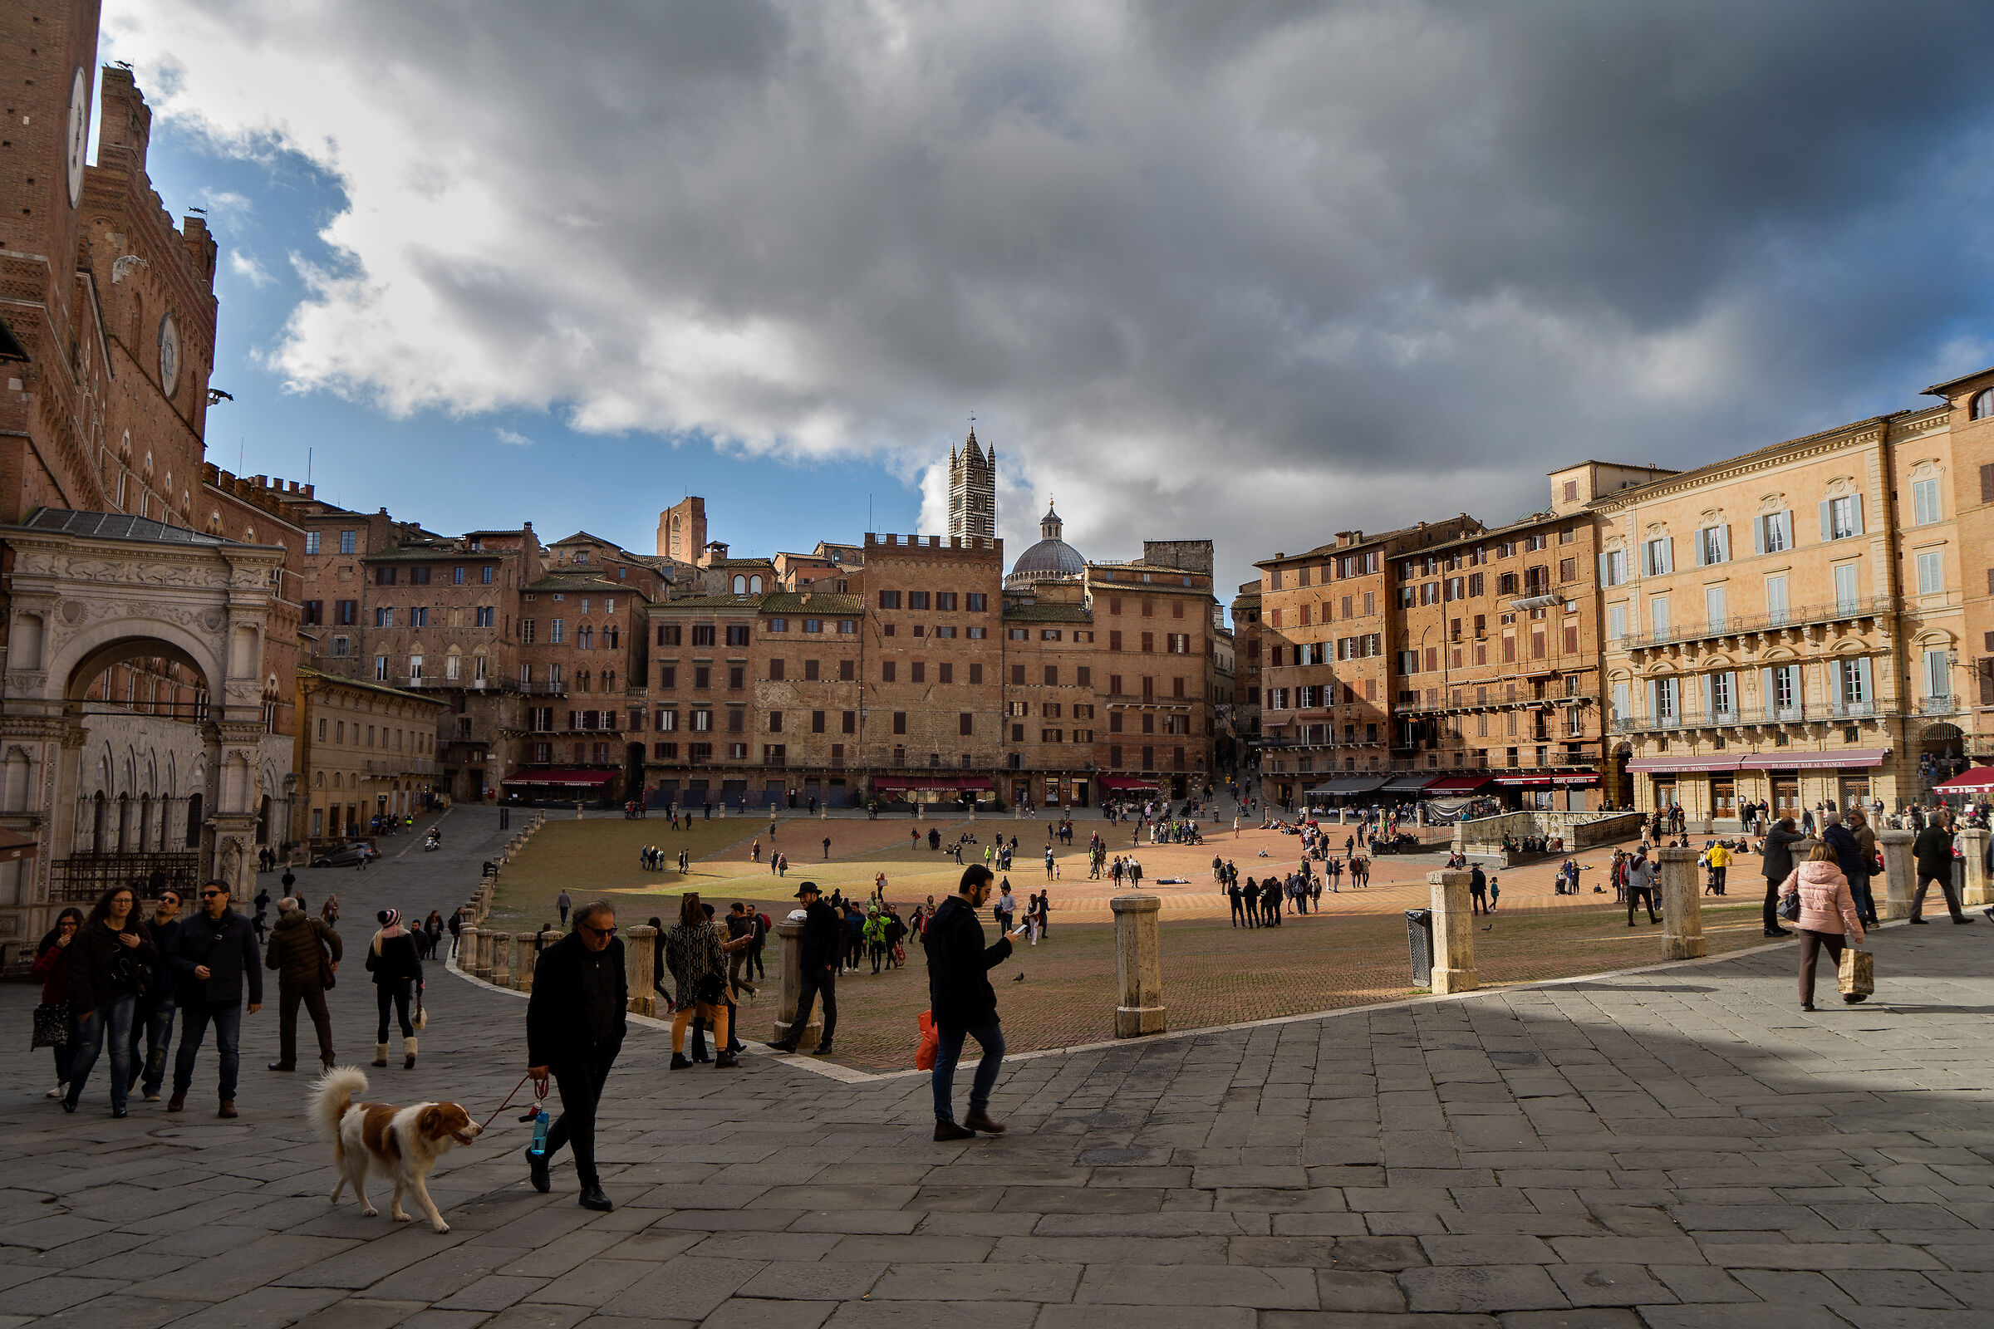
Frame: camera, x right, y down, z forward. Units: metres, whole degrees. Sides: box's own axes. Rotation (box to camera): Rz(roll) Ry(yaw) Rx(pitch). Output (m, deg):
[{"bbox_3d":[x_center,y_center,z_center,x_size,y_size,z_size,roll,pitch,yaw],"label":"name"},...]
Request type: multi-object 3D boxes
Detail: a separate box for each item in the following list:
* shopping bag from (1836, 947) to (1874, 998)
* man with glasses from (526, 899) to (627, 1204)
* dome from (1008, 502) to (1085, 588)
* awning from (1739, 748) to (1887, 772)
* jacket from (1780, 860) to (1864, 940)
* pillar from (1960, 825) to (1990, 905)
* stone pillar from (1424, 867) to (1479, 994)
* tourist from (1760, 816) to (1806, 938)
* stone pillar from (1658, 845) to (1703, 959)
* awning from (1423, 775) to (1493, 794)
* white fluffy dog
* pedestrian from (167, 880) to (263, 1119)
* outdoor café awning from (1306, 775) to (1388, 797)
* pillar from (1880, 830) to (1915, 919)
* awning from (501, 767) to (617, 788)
[{"bbox_3d":[8.360,2.983,12.928,0.300,0.460,0.170,2,-6,-23],"label":"shopping bag"},{"bbox_3d":[-2.518,2.304,7.958,0.580,1.740,0.530,-4,-7,38],"label":"man with glasses"},{"bbox_3d":[12.964,-28.535,316.072,20.500,20.500,20.500,0,-5,0],"label":"dome"},{"bbox_3d":[51.269,6.043,83.808,0.700,1.050,10.600,2,-6,-16],"label":"awning"},{"bbox_3d":[8.129,2.312,13.100,0.700,0.750,0.420,-4,-7,36],"label":"jacket"},{"bbox_3d":[17.558,3.622,23.800,0.470,1.350,0.470,3,-7,-28],"label":"pillar"},{"bbox_3d":[5.223,3.052,15.282,0.520,1.360,0.520,-1,-5,9],"label":"stone pillar"},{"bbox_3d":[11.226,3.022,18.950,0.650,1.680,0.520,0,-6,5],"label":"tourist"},{"bbox_3d":[8.754,3.039,17.020,0.470,1.390,0.470,3,-6,-25],"label":"stone pillar"},{"bbox_3d":[36.937,9.721,106.300,2.600,1.450,4.700,3,-6,-22],"label":"awning"},{"bbox_3d":[-3.406,2.735,7.500,1.120,0.800,0.340,-2,-6,23],"label":"white fluffy dog"},{"bbox_3d":[-5.948,2.554,10.205,0.620,1.770,0.450,2,-6,-23],"label":"pedestrian"},{"bbox_3d":[30.919,10.700,117.000,3.000,1.650,7.200,3,-6,-26],"label":"outdoor café awning"},{"bbox_3d":[14.413,3.365,21.270,0.470,1.380,0.470,5,-8,-40],"label":"pillar"},{"bbox_3d":[-40.597,10.512,123.500,9.600,1.500,3.700,0,-6,5],"label":"awning"}]

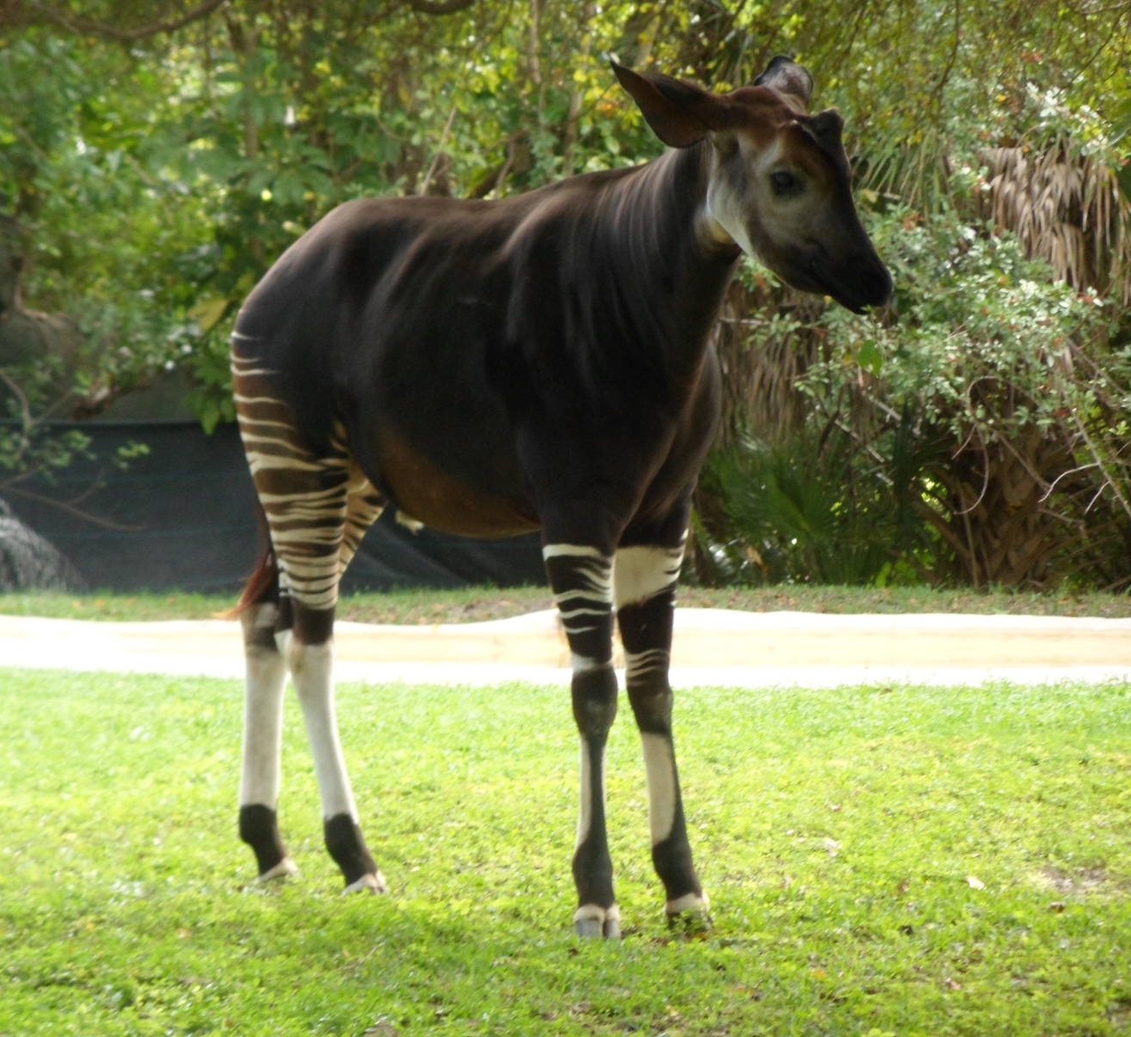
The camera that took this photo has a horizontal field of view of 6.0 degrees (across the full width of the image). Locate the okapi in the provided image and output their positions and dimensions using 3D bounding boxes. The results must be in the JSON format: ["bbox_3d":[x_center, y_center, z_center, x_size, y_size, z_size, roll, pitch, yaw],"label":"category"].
[{"bbox_3d":[-0.017,-0.061,22.000,0.540,1.780,1.850,-3,5,-39],"label":"okapi"}]

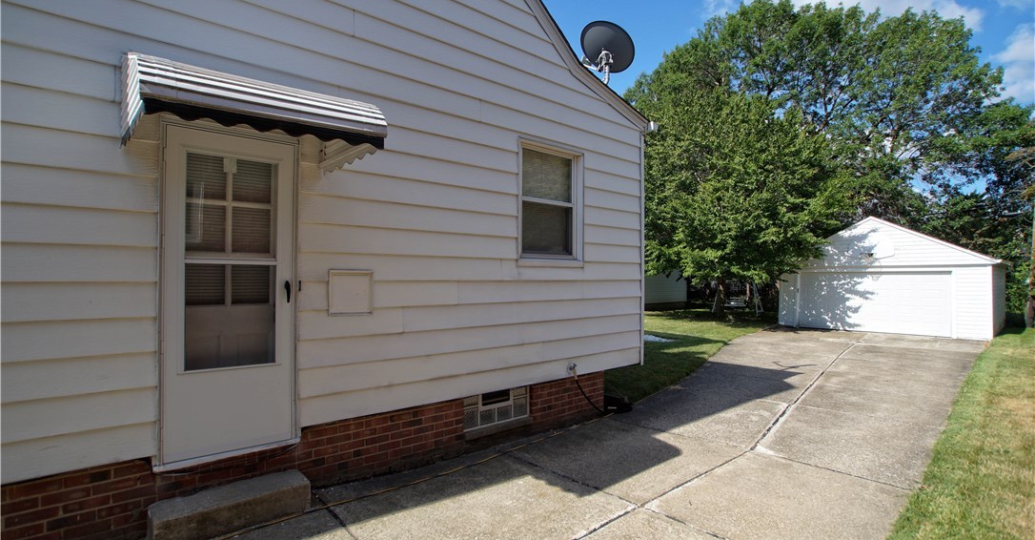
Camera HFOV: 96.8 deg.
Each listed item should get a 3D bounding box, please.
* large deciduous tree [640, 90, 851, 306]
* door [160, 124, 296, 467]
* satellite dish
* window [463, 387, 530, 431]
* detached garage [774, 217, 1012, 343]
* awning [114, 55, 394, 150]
[{"bbox_3d":[9.332,-3.150,20.500,10.500,10.300,11.000,1,-1,-38],"label":"large deciduous tree"},{"bbox_3d":[-1.854,0.148,3.002,0.740,2.060,0.080,1,-1,-38],"label":"door"},{"bbox_3d":[1.084,-2.666,5.650,0.710,0.770,0.550,0,0,-20],"label":"satellite dish"},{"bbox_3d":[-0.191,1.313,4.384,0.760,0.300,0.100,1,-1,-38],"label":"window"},{"bbox_3d":[14.829,0.182,18.325,6.100,4.100,6.300,1,-1,-41],"label":"detached garage"},{"bbox_3d":[-1.491,-0.948,2.542,1.140,0.660,1.150,1,-1,-38],"label":"awning"}]

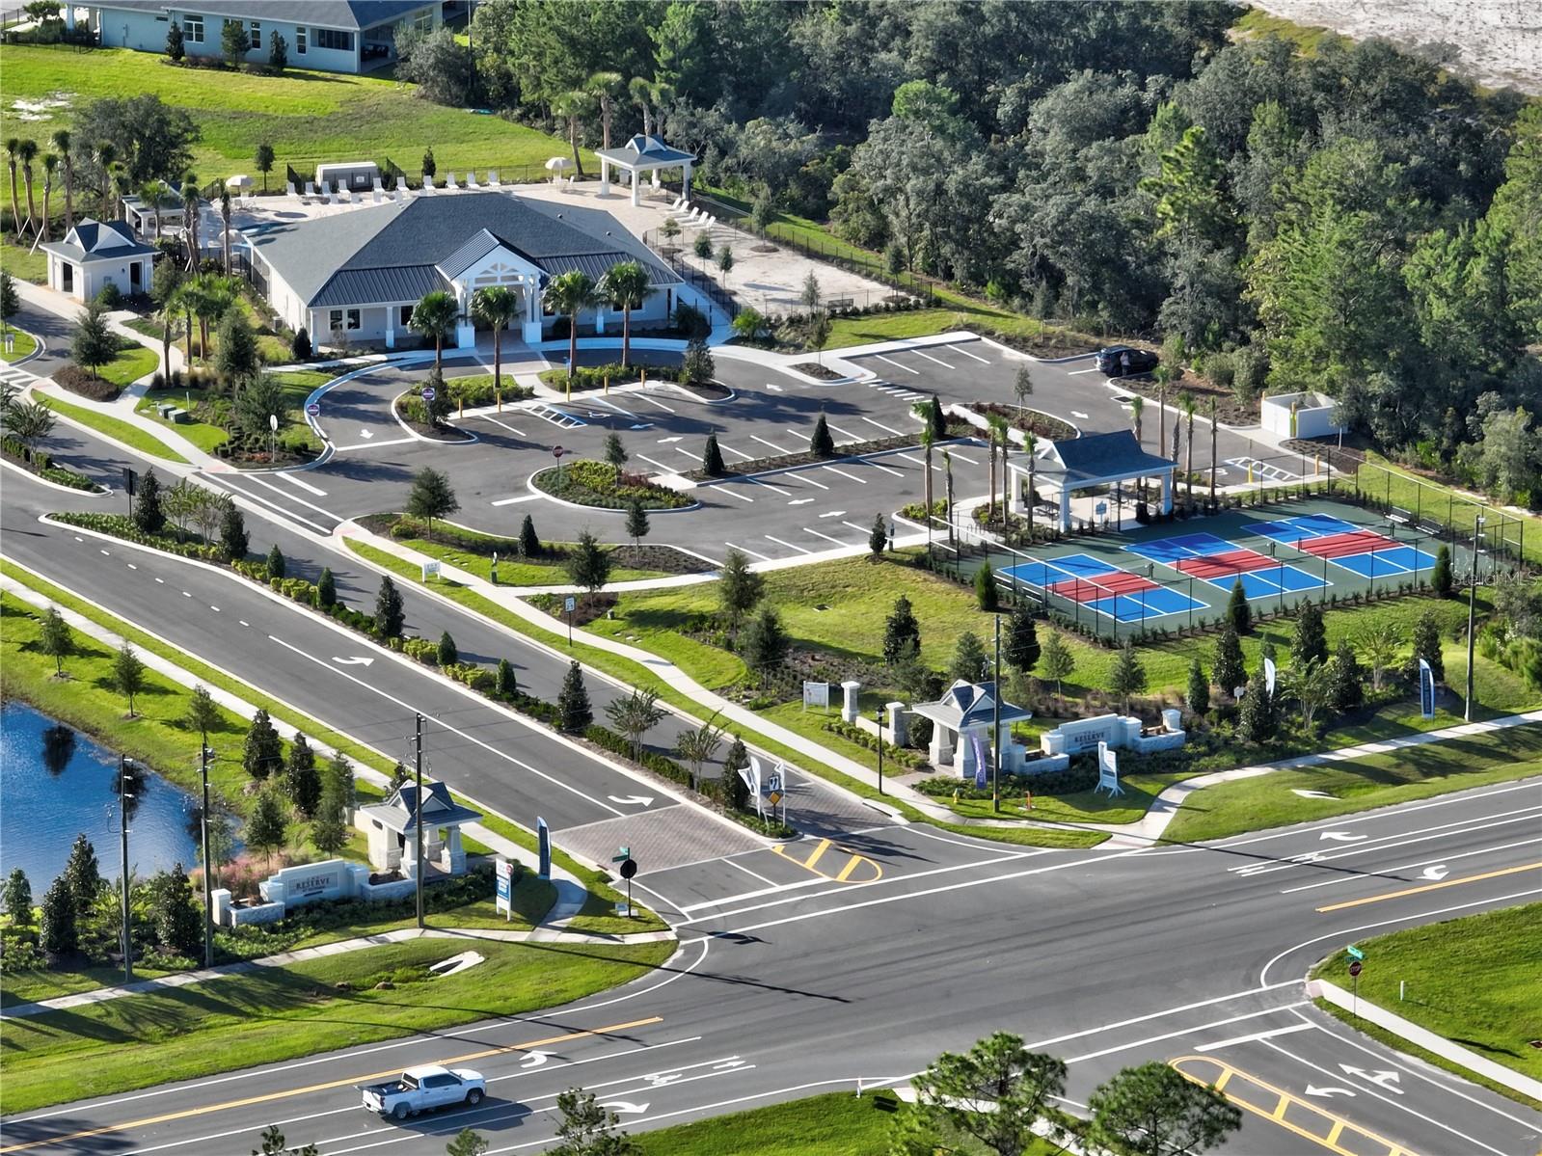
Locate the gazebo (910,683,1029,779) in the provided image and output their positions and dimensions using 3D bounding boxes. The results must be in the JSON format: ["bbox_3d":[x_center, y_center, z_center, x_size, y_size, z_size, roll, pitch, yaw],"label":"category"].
[{"bbox_3d":[10.914,7.904,388.748,4.650,4.200,4.900,-10,18,-30],"label":"gazebo"}]

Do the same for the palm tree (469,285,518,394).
[{"bbox_3d":[-18.023,-15.357,464.911,3.052,7.281,3.052,0,16,0],"label":"palm tree"}]

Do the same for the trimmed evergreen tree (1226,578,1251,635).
[{"bbox_3d":[26.620,1.573,407.464,1.440,3.060,1.440,0,16,0],"label":"trimmed evergreen tree"}]

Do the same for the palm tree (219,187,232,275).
[{"bbox_3d":[-37.192,-23.681,488.781,0.905,6.730,0.905,0,16,0],"label":"palm tree"}]

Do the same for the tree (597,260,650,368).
[{"bbox_3d":[-9.447,-16.942,462.884,3.584,7.270,3.584,0,16,0],"label":"tree"}]

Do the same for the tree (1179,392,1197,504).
[{"bbox_3d":[25.014,-7.825,429.780,1.013,7.010,1.013,0,16,0],"label":"tree"}]

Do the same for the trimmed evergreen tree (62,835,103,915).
[{"bbox_3d":[-35.981,15.394,374.751,1.920,4.312,1.920,0,16,0],"label":"trimmed evergreen tree"}]

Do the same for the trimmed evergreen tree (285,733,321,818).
[{"bbox_3d":[-25.480,10.618,390.657,1.903,4.511,1.903,0,16,0],"label":"trimmed evergreen tree"}]

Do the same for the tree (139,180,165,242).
[{"bbox_3d":[-43.044,-25.504,499.518,1.764,4.550,1.764,0,16,0],"label":"tree"}]

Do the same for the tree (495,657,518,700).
[{"bbox_3d":[-14.564,5.531,395.102,1.190,2.260,1.190,0,16,0],"label":"tree"}]

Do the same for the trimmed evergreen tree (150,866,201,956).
[{"bbox_3d":[-29.294,16.215,353.955,2.440,4.410,2.440,0,16,0],"label":"trimmed evergreen tree"}]

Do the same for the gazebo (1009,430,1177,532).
[{"bbox_3d":[19.400,-6.192,431.406,8.600,4.790,6.000,-10,19,-32],"label":"gazebo"}]

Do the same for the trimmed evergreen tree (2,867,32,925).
[{"bbox_3d":[-39.168,16.502,373.504,1.474,2.912,1.474,0,16,0],"label":"trimmed evergreen tree"}]

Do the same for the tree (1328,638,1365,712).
[{"bbox_3d":[31.948,5.349,397.818,1.941,4.046,1.941,0,16,0],"label":"tree"}]

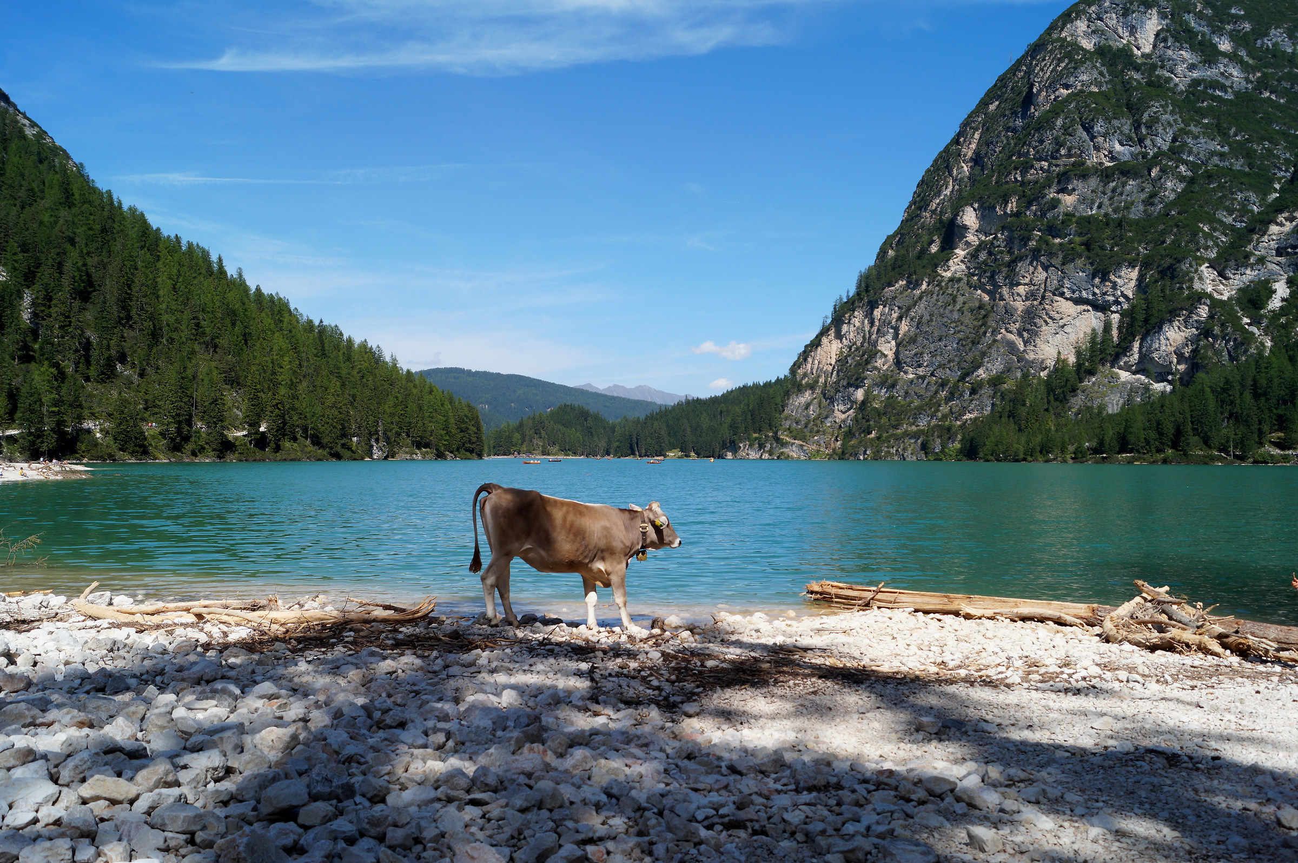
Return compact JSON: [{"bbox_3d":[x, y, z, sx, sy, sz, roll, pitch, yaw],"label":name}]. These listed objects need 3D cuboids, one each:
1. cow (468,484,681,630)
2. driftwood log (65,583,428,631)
[{"bbox_3d":[-0.713,1.197,9.300,2.020,1.380,0.540,0,-2,-9],"label":"cow"},{"bbox_3d":[-3.880,1.680,9.500,3.550,0.360,0.650,0,-2,2],"label":"driftwood log"}]

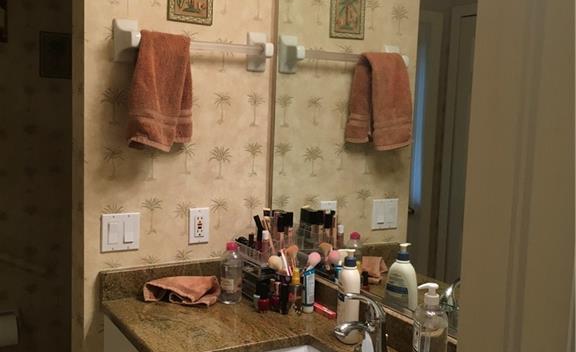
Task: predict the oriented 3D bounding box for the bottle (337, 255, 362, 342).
[{"bbox_3d":[0.160,0.311,1.674,0.059,0.238,0.092,2,6,-4],"label":"bottle"}]

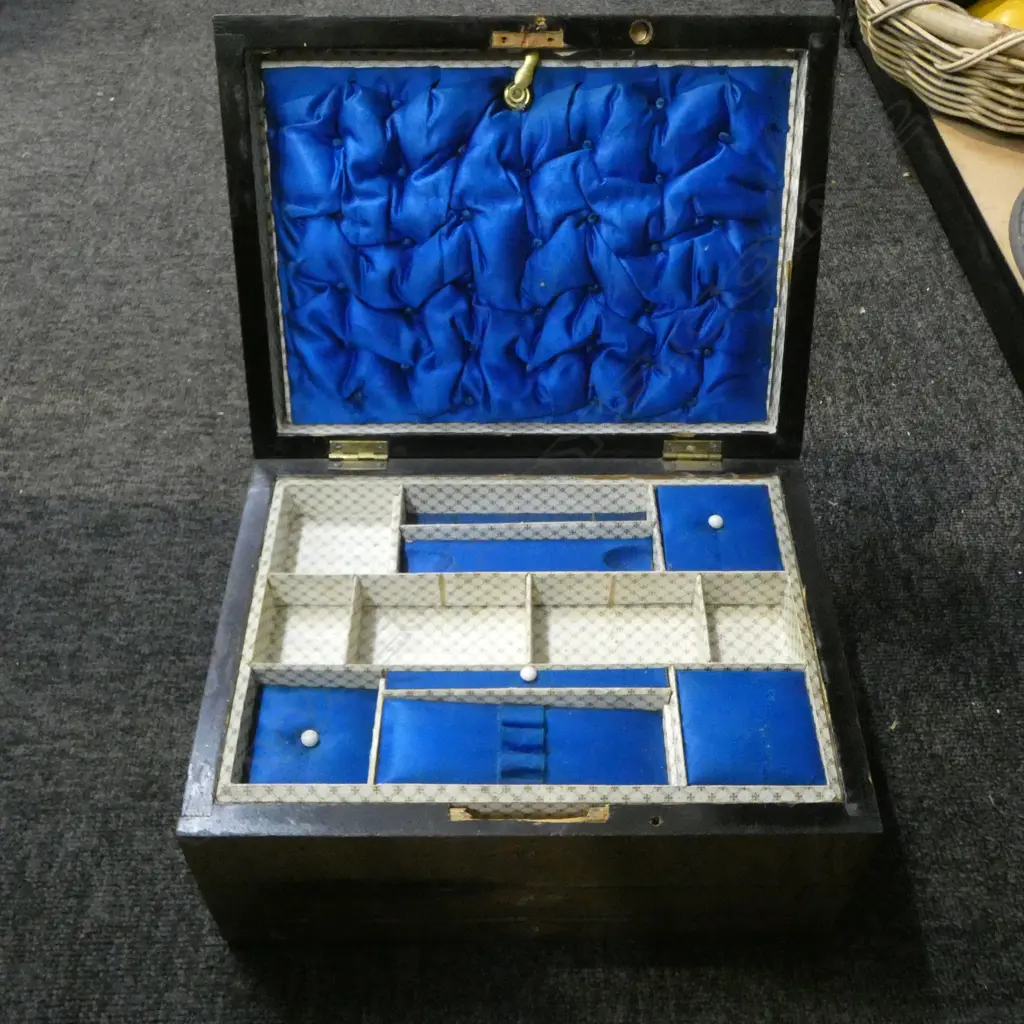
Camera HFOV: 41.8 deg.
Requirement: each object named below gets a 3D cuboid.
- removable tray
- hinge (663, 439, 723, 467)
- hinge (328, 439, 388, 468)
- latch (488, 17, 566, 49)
[{"bbox_3d":[0.008,0.067,0.665,0.272,0.036,0.196,0,48,0],"label":"removable tray"},{"bbox_3d":[0.098,-0.030,0.721,0.032,0.015,0.009,0,28,0],"label":"hinge"},{"bbox_3d":[-0.083,-0.030,0.721,0.032,0.015,0.008,0,28,0],"label":"hinge"},{"bbox_3d":[0.008,-0.230,0.645,0.035,0.014,0.004,0,22,0],"label":"latch"}]

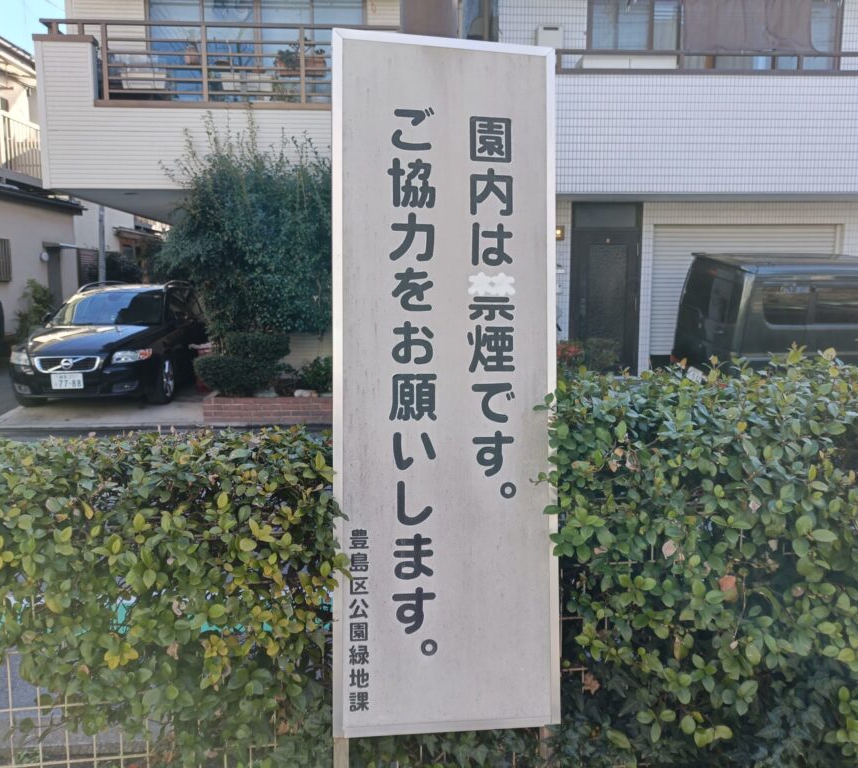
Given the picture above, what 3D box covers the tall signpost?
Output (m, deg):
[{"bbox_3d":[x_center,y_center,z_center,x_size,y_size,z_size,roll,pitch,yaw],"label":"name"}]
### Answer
[{"bbox_3d":[0.042,0.204,1.525,0.470,1.850,0.050,0,-2,-9],"label":"tall signpost"}]

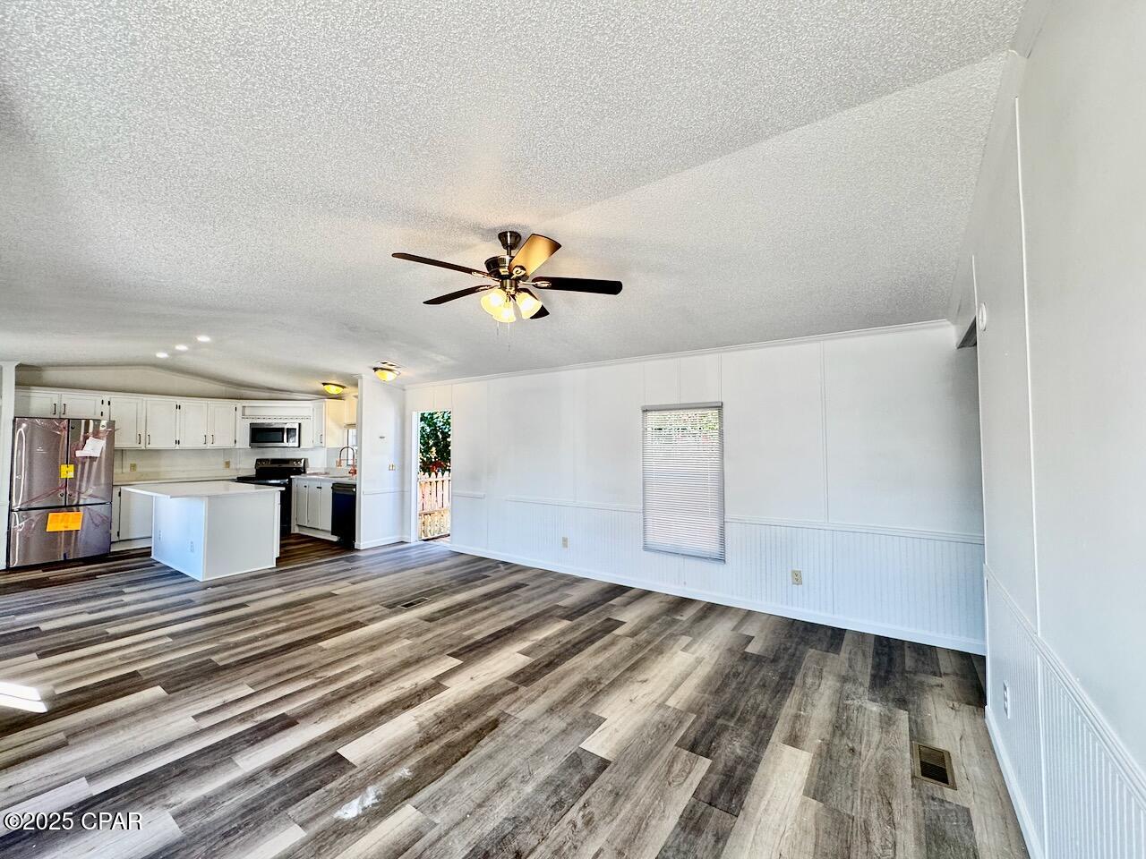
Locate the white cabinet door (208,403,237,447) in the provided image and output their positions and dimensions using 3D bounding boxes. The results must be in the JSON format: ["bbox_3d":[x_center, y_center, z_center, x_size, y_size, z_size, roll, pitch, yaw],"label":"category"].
[{"bbox_3d":[-5.756,-0.067,7.631,0.025,0.720,0.395,-2,-3,35],"label":"white cabinet door"}]

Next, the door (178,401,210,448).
[{"bbox_3d":[-5.982,-0.073,7.304,0.025,0.720,0.390,-2,-3,35],"label":"door"}]

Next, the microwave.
[{"bbox_3d":[-4.974,0.107,7.871,0.753,0.408,0.398,0,-2,-10],"label":"microwave"}]

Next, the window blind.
[{"bbox_3d":[1.018,0.488,4.405,0.810,1.450,0.050,-2,-3,35],"label":"window blind"}]

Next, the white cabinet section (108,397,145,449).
[{"bbox_3d":[-6.356,-0.088,6.565,0.320,0.745,0.390,-2,-3,35],"label":"white cabinet section"}]

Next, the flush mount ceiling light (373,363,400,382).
[{"bbox_3d":[-2.422,-0.713,6.027,0.334,0.142,0.334,-1,-2,35],"label":"flush mount ceiling light"}]

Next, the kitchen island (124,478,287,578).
[{"bbox_3d":[-4.521,1.163,5.634,1.924,0.916,1.093,-1,-2,35],"label":"kitchen island"}]

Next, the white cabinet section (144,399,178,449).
[{"bbox_3d":[-6.084,-0.071,6.857,0.020,0.694,0.358,-1,-2,35],"label":"white cabinet section"}]

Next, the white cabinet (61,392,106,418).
[{"bbox_3d":[-6.803,-0.305,6.393,0.320,0.370,0.415,-2,-3,35],"label":"white cabinet"}]

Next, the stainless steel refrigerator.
[{"bbox_3d":[-6.564,0.759,5.939,0.802,1.754,0.835,-1,-2,35],"label":"stainless steel refrigerator"}]

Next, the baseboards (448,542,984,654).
[{"bbox_3d":[0.545,1.534,4.667,5.439,0.088,0.017,-1,-2,35],"label":"baseboards"}]

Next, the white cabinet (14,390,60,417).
[{"bbox_3d":[-7.038,-0.314,6.054,0.320,0.365,0.410,-2,-3,35],"label":"white cabinet"}]

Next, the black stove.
[{"bbox_3d":[-4.977,1.099,7.685,0.758,1.186,0.674,0,-2,-10],"label":"black stove"}]

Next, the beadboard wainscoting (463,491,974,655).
[{"bbox_3d":[0.550,1.193,4.725,5.480,0.810,0.035,-2,-3,35],"label":"beadboard wainscoting"}]

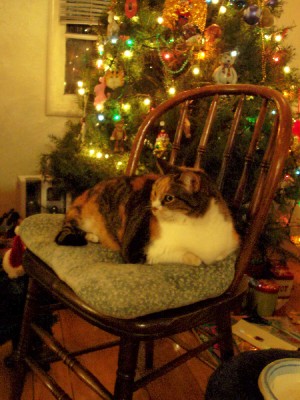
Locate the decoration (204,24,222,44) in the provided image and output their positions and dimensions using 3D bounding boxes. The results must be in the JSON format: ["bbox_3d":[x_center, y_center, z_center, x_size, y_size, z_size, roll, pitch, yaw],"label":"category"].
[{"bbox_3d":[0.253,-0.658,1.700,0.070,0.073,0.070,8,15,0],"label":"decoration"}]

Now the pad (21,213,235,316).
[{"bbox_3d":[-0.051,0.113,0.900,0.370,0.060,0.420,-5,20,-39],"label":"pad"}]

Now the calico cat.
[{"bbox_3d":[0.003,-0.007,0.945,0.225,0.210,0.370,-5,20,-39],"label":"calico cat"}]

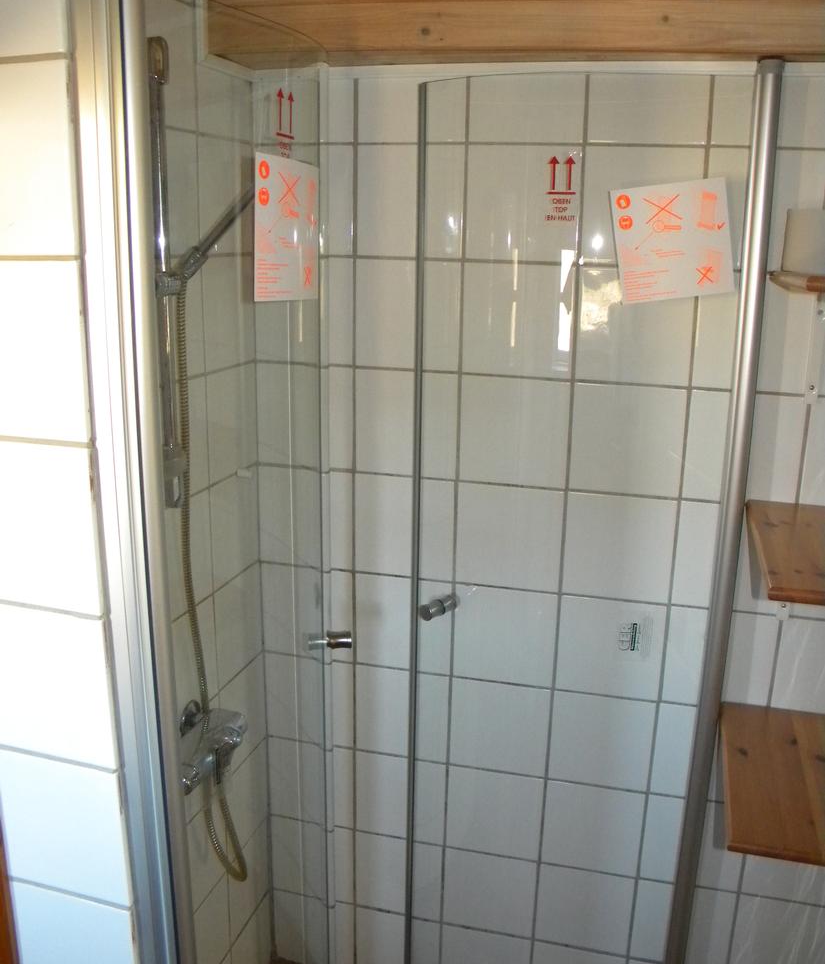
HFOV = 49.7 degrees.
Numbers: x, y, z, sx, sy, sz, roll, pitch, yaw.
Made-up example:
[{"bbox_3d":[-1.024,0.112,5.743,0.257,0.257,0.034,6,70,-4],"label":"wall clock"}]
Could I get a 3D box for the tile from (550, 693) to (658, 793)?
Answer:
[{"bbox_3d":[0.366,0.502,1.726,0.196,0.196,0.010,5,15,13],"label":"tile"}]

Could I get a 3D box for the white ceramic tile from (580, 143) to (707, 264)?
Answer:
[{"bbox_3d":[0.382,-0.458,1.472,0.196,0.196,0.010,5,16,13],"label":"white ceramic tile"}]

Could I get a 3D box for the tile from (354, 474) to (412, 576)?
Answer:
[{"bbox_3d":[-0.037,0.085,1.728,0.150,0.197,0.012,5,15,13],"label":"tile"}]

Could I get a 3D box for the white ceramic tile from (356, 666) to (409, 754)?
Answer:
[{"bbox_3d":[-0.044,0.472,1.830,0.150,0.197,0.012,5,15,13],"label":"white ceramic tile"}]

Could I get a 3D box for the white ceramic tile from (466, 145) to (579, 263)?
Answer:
[{"bbox_3d":[0.190,-0.475,1.515,0.196,0.196,0.010,5,16,13],"label":"white ceramic tile"}]

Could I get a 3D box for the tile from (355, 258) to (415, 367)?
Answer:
[{"bbox_3d":[-0.006,-0.300,1.611,0.196,0.196,0.010,5,16,13],"label":"tile"}]

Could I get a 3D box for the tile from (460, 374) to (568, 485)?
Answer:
[{"bbox_3d":[0.184,-0.091,1.619,0.196,0.196,0.010,5,16,13],"label":"tile"}]

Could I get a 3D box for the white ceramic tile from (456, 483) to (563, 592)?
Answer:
[{"bbox_3d":[0.181,0.103,1.672,0.196,0.196,0.010,5,16,13],"label":"white ceramic tile"}]

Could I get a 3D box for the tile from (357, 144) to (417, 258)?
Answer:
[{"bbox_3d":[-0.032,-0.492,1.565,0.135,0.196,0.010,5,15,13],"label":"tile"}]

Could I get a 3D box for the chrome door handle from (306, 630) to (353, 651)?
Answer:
[{"bbox_3d":[-0.144,0.273,1.530,0.078,0.031,0.031,-1,15,-6],"label":"chrome door handle"}]

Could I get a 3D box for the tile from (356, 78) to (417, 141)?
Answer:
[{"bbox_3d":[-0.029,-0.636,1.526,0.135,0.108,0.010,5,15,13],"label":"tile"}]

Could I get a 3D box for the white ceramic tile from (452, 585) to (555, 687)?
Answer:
[{"bbox_3d":[0.178,0.297,1.730,0.197,0.197,0.012,5,15,13],"label":"white ceramic tile"}]

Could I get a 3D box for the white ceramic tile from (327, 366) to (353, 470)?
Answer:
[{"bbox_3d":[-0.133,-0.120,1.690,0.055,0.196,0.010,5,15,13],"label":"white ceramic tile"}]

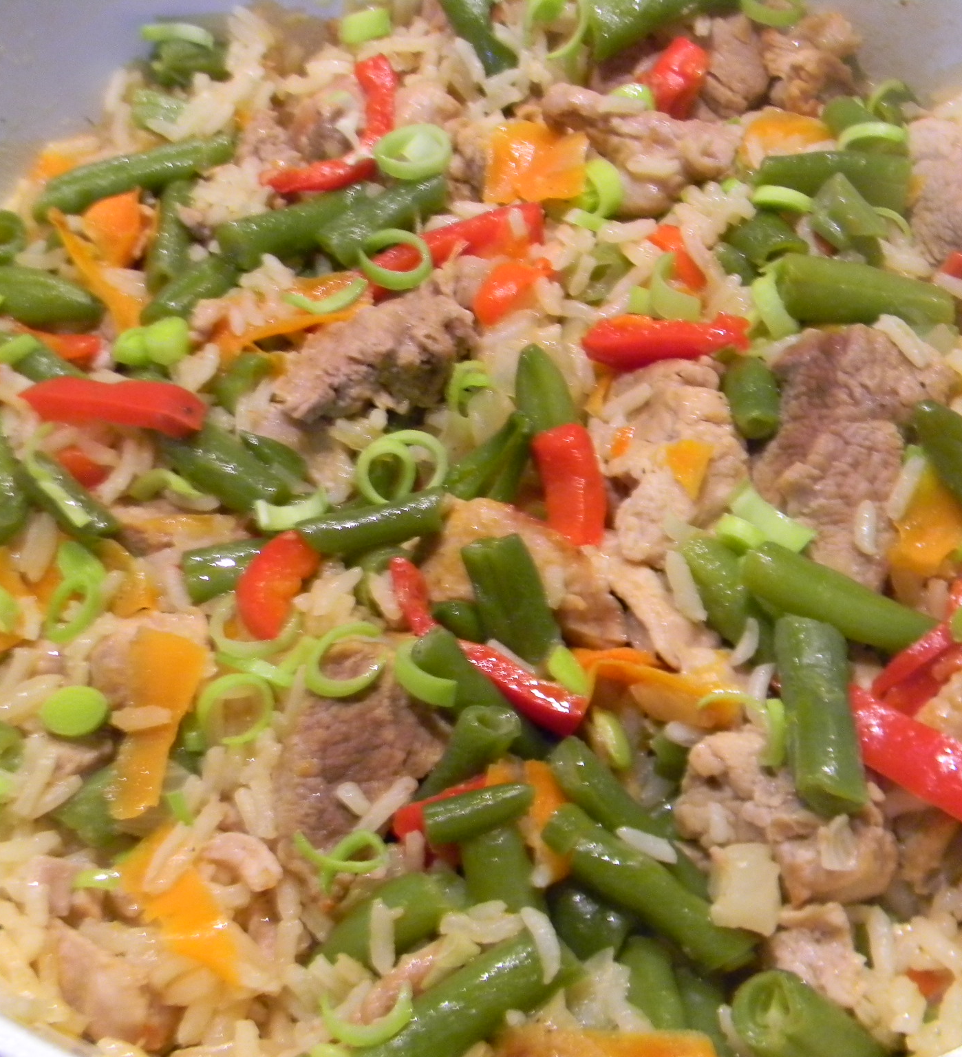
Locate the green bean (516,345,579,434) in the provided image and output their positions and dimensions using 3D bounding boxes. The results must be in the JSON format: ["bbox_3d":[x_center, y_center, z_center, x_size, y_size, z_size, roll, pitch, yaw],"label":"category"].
[{"bbox_3d":[0.013,-0.025,0.277,0.010,0.009,0.024,-13,60,-1],"label":"green bean"}]

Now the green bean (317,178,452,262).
[{"bbox_3d":[-0.018,-0.060,0.285,0.025,0.008,0.008,-23,60,-7],"label":"green bean"}]

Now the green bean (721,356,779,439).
[{"bbox_3d":[0.048,-0.023,0.258,0.009,0.009,0.011,-6,59,2],"label":"green bean"}]

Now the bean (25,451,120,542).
[{"bbox_3d":[-0.079,-0.006,0.281,0.026,0.007,0.007,37,71,24],"label":"bean"}]

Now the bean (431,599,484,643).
[{"bbox_3d":[-0.001,0.016,0.243,0.013,0.007,0.007,14,62,14],"label":"bean"}]

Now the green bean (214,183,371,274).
[{"bbox_3d":[-0.036,-0.059,0.288,0.030,0.008,0.008,-18,60,-5],"label":"green bean"}]

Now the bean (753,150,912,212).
[{"bbox_3d":[0.067,-0.067,0.282,0.029,0.009,0.010,6,60,9],"label":"bean"}]

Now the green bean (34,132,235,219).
[{"bbox_3d":[-0.075,-0.077,0.320,0.045,0.008,0.009,-20,60,-4],"label":"green bean"}]

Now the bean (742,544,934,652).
[{"bbox_3d":[0.061,0.012,0.248,0.034,0.009,0.009,21,65,17],"label":"bean"}]

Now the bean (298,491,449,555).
[{"bbox_3d":[-0.019,-0.001,0.249,0.026,0.007,0.007,-10,59,0],"label":"bean"}]

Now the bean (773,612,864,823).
[{"bbox_3d":[0.052,0.029,0.224,0.010,0.009,0.028,-3,60,4],"label":"bean"}]

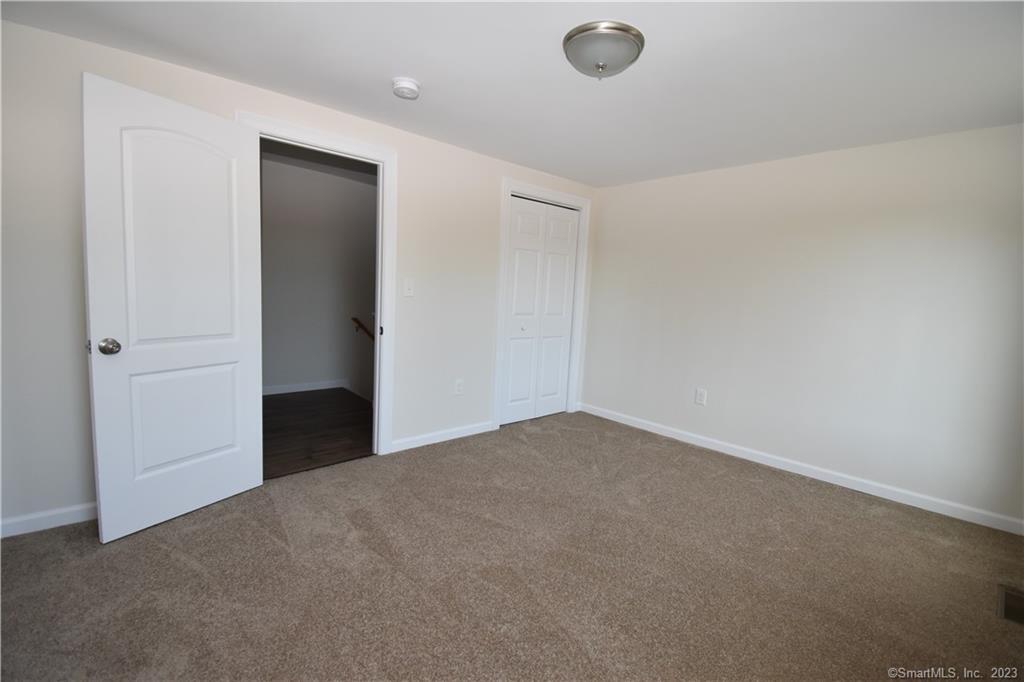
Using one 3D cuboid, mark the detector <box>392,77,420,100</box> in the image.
[{"bbox_3d":[-0.560,-1.335,2.238,0.143,0.050,0.143,-3,8,-42],"label":"detector"}]

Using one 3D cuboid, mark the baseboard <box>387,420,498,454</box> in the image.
[{"bbox_3d":[-0.516,0.765,3.460,0.980,0.085,0.015,-3,8,-42],"label":"baseboard"}]

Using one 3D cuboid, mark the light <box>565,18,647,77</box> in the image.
[{"bbox_3d":[0.387,-1.194,1.808,0.340,0.145,0.340,3,6,0],"label":"light"}]

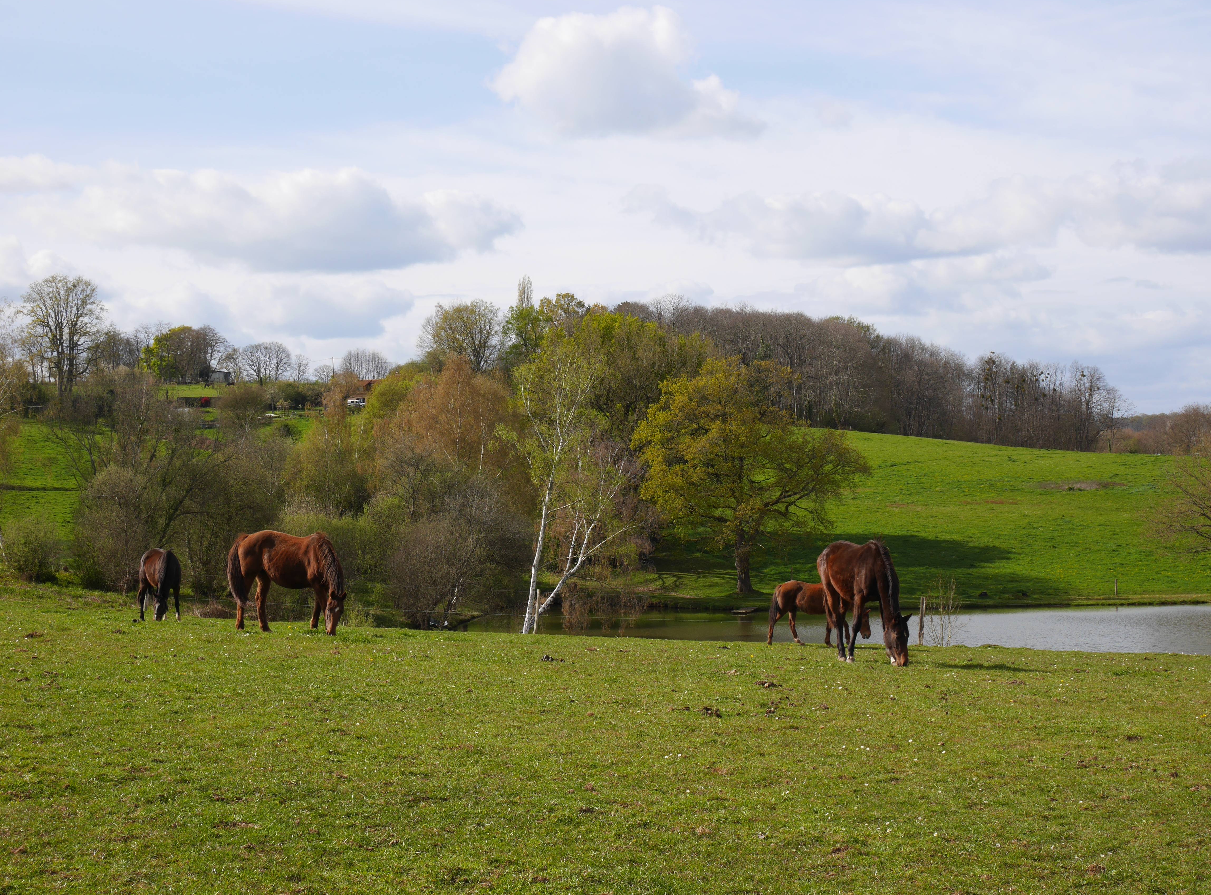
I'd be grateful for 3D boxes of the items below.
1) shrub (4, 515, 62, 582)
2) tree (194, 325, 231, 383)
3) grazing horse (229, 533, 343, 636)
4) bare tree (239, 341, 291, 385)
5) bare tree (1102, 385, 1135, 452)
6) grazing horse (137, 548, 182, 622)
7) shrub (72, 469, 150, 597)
[{"bbox_3d":[-18.416,3.254,63.000,1.886,2.129,1.791,0,0,0],"label":"shrub"},{"bbox_3d":[-96.278,-22.824,480.000,9.300,14.200,9.000,0,-1,0],"label":"tree"},{"bbox_3d":[-5.132,2.167,31.500,1.950,1.600,0.650,0,-1,16],"label":"grazing horse"},{"bbox_3d":[-81.570,-20.305,470.000,12.253,10.663,11.640,0,0,0],"label":"bare tree"},{"bbox_3d":[84.957,-4.550,325.000,5.800,11.000,5.600,0,-1,0],"label":"bare tree"},{"bbox_3d":[-9.694,2.975,42.500,0.600,1.600,2.100,0,-1,-27],"label":"grazing horse"},{"bbox_3d":[-15.372,2.547,61.000,2.444,3.975,2.322,0,0,0],"label":"shrub"}]

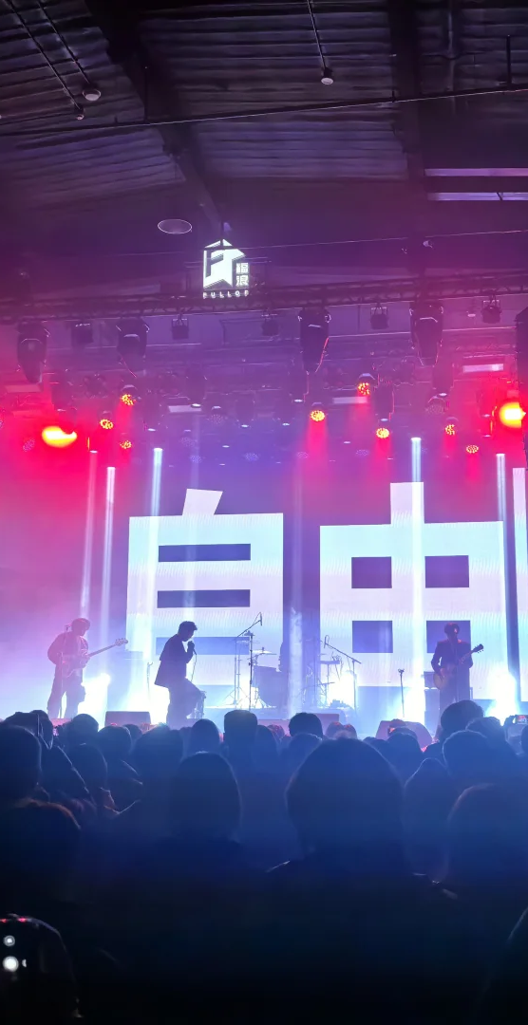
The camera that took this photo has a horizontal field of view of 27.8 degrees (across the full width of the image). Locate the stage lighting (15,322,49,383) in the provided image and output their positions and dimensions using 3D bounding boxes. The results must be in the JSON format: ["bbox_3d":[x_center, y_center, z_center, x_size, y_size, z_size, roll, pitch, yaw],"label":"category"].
[{"bbox_3d":[-3.177,-2.200,14.663,0.350,0.780,0.310,-1,-8,10],"label":"stage lighting"}]

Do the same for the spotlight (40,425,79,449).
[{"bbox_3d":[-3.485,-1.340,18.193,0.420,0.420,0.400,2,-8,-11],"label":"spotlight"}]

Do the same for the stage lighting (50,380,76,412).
[{"bbox_3d":[-3.147,-1.845,16.764,0.310,0.454,0.264,-1,-8,10],"label":"stage lighting"}]

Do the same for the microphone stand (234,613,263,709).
[{"bbox_3d":[-0.232,2.235,15.994,0.450,1.400,0.450,-1,-9,11],"label":"microphone stand"}]

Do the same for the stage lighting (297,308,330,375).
[{"bbox_3d":[0.642,-2.199,13.638,0.390,0.800,0.360,-1,-9,11],"label":"stage lighting"}]

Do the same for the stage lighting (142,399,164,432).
[{"bbox_3d":[-1.877,-1.651,18.110,0.350,0.520,0.330,-1,-9,11],"label":"stage lighting"}]

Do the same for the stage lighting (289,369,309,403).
[{"bbox_3d":[0.524,-1.917,16.093,0.280,0.480,0.250,-1,-8,10],"label":"stage lighting"}]

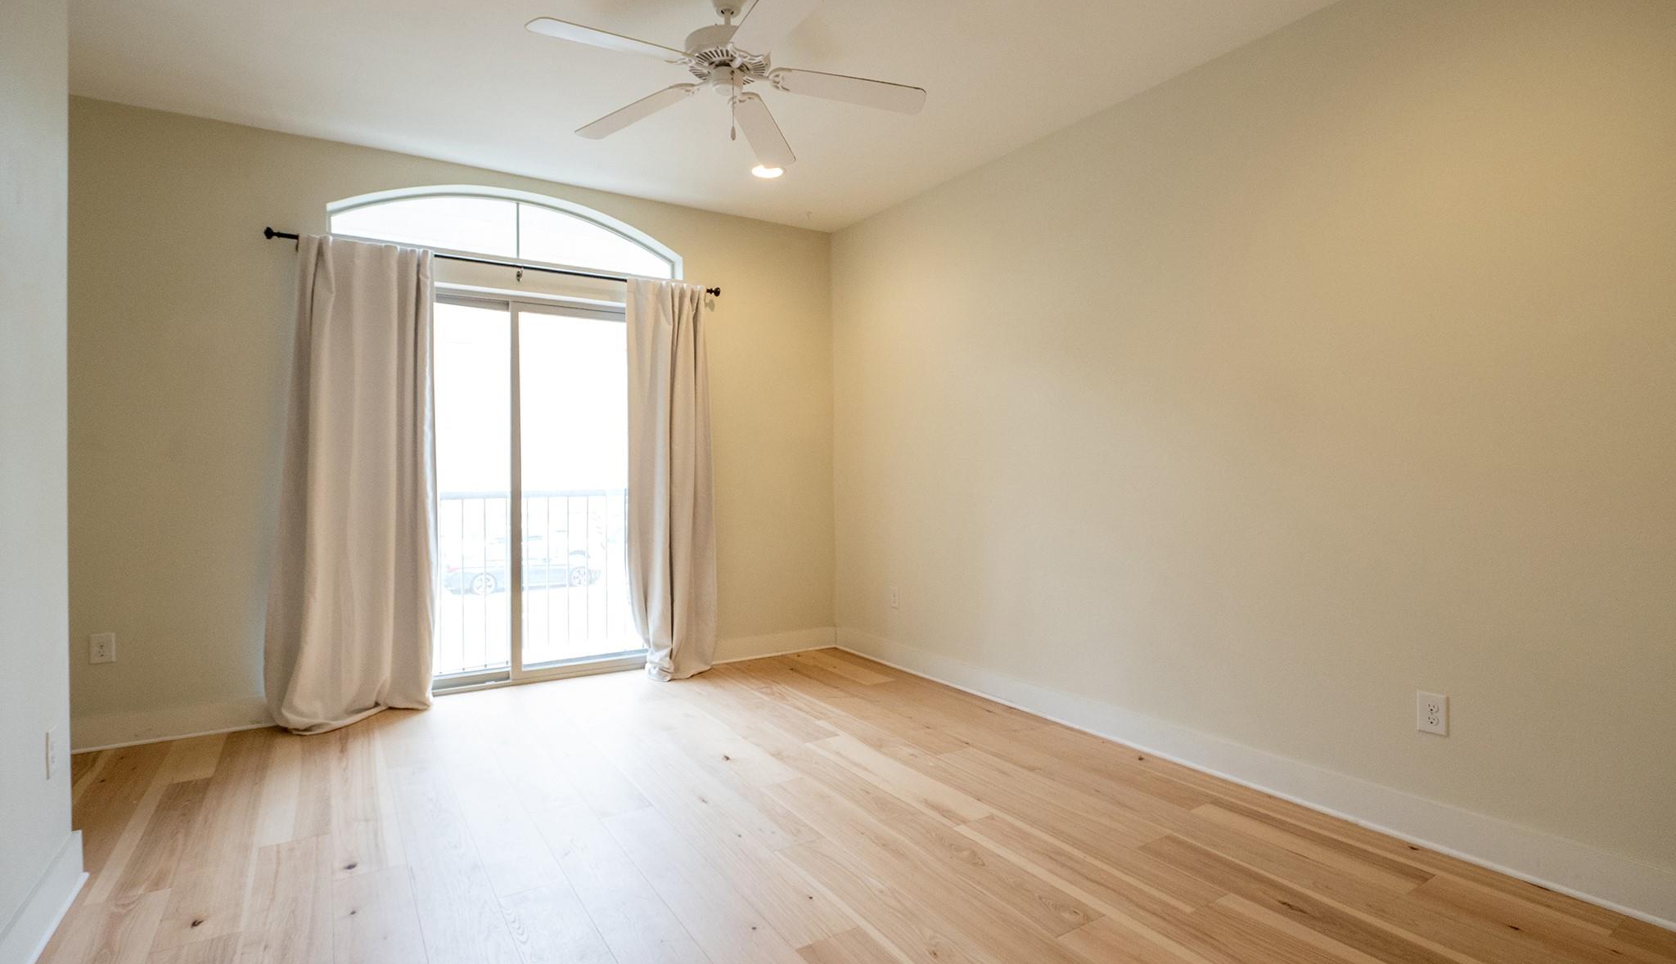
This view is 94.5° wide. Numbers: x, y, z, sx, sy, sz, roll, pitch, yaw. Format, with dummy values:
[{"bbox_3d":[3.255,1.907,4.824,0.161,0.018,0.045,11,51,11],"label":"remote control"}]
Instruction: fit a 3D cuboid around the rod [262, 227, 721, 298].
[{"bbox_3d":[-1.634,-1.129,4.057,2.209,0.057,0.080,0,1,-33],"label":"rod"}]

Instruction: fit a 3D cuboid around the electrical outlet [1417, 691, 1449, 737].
[{"bbox_3d":[1.837,0.719,2.392,0.008,0.123,0.077,0,1,-33],"label":"electrical outlet"}]

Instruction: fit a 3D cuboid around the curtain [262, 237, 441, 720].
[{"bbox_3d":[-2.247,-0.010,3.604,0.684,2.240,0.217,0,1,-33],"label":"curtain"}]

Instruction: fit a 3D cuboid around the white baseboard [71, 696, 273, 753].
[{"bbox_3d":[-2.868,1.041,3.352,0.752,0.140,0.026,0,1,-33],"label":"white baseboard"}]

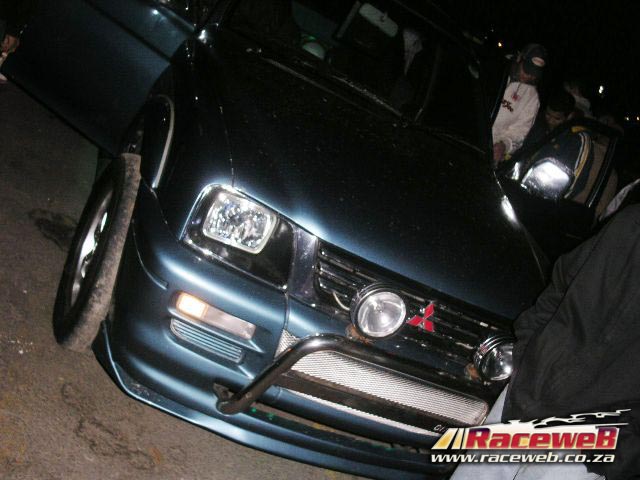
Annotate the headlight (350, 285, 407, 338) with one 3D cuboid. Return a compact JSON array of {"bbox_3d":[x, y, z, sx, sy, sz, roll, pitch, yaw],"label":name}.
[{"bbox_3d":[0.161,0.190,1.971,0.150,0.150,0.090,21,16,-22],"label":"headlight"}]

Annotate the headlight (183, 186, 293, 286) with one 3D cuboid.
[{"bbox_3d":[-0.219,-0.015,2.014,0.320,0.160,0.155,24,19,-15],"label":"headlight"}]

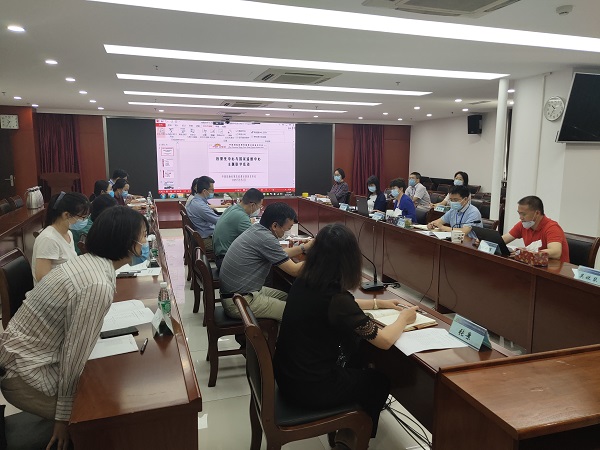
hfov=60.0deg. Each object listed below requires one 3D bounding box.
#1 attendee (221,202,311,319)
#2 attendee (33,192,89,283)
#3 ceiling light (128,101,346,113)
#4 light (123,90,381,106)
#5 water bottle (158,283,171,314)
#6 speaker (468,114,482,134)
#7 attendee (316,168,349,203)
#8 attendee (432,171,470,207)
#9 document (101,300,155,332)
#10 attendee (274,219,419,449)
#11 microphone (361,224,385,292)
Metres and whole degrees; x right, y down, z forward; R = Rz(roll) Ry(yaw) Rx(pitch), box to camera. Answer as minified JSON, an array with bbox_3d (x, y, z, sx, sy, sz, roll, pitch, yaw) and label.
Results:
[{"bbox_3d":[-0.209,0.457,3.793,0.760,1.240,0.520,-1,8,-16],"label":"attendee"},{"bbox_3d":[-1.331,0.470,3.281,0.660,1.320,0.470,0,8,-7],"label":"attendee"},{"bbox_3d":[-1.285,-2.588,11.466,4.850,0.080,0.420,-1,8,-16],"label":"ceiling light"},{"bbox_3d":[-0.705,-2.313,9.520,4.800,0.080,0.420,-1,8,-16],"label":"light"},{"bbox_3d":[-0.649,0.381,2.493,0.064,0.222,0.064,-1,8,-16],"label":"water bottle"},{"bbox_3d":[3.688,-2.118,11.015,0.240,0.390,0.230,7,10,36],"label":"speaker"},{"bbox_3d":[0.631,-0.386,9.716,0.680,1.320,0.480,-5,10,-36],"label":"attendee"},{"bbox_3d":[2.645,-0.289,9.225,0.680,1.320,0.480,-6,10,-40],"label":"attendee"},{"bbox_3d":[-0.923,0.456,2.675,0.280,0.015,0.420,-3,9,-27],"label":"document"},{"bbox_3d":[0.248,0.616,2.572,0.750,1.270,0.520,-2,8,-19],"label":"attendee"},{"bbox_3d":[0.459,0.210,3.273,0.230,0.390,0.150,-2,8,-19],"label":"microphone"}]

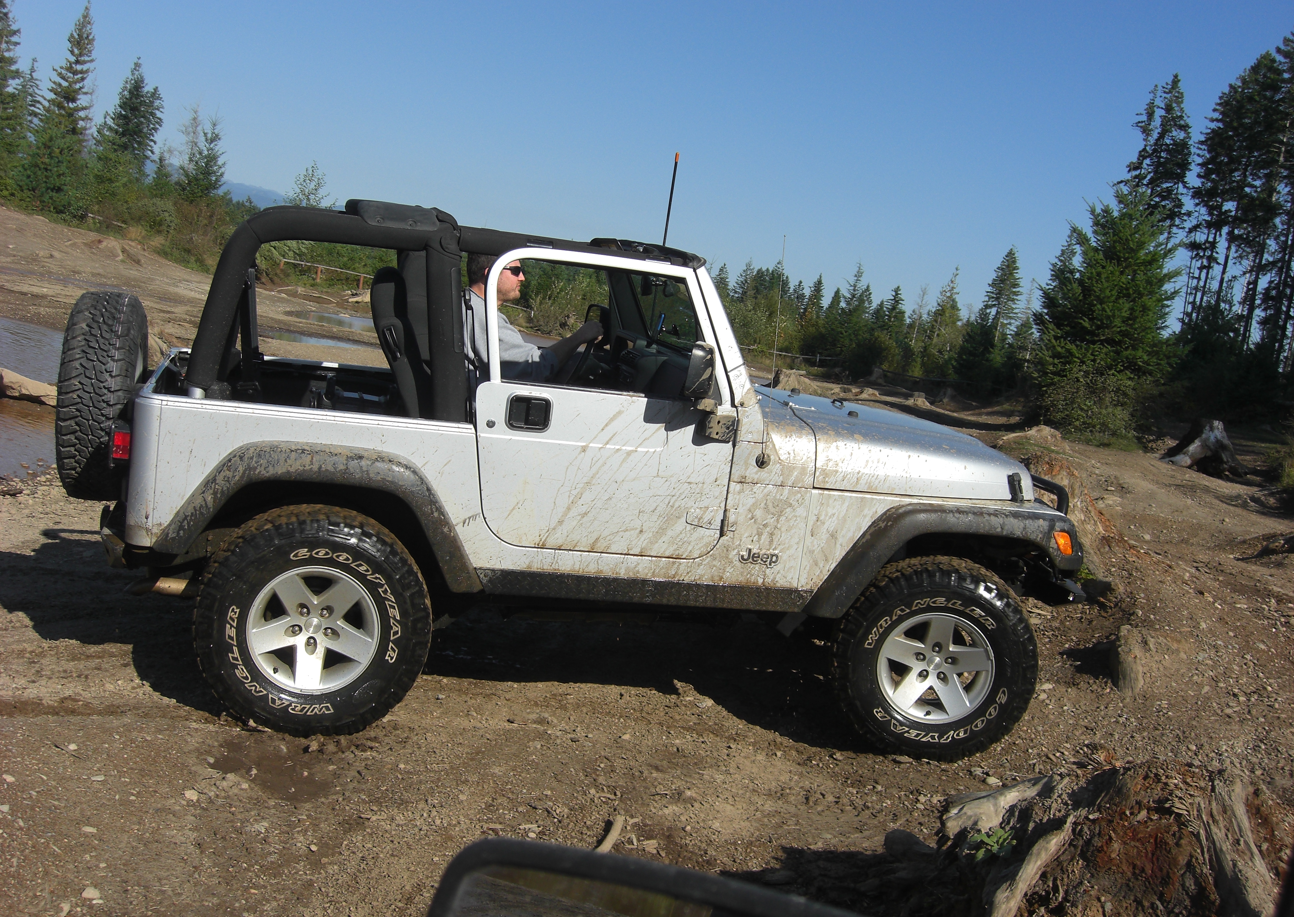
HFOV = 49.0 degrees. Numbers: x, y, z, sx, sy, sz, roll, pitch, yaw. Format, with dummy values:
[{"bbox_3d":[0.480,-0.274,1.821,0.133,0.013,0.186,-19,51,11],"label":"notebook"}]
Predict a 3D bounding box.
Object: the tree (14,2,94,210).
[{"bbox_3d":[-25.044,-14.882,60.000,2.733,8.754,2.733,5,7,-24],"label":"tree"}]

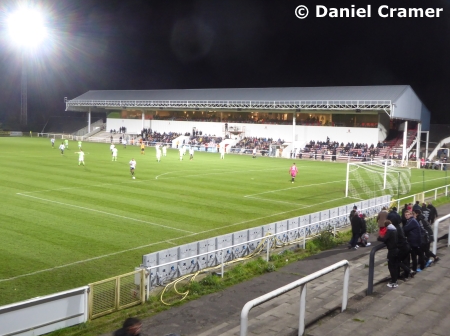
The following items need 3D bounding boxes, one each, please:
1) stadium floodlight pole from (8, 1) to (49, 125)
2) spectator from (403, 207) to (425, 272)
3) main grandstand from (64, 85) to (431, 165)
[{"bbox_3d":[-58.457,-27.397,141.000,5.000,36.000,2.200,0,6,-23],"label":"stadium floodlight pole"},{"bbox_3d":[5.034,1.963,12.850,0.500,1.680,0.550,5,6,32],"label":"spectator"},{"bbox_3d":[-1.733,-10.341,104.194,83.000,12.600,19.400,6,7,39],"label":"main grandstand"}]

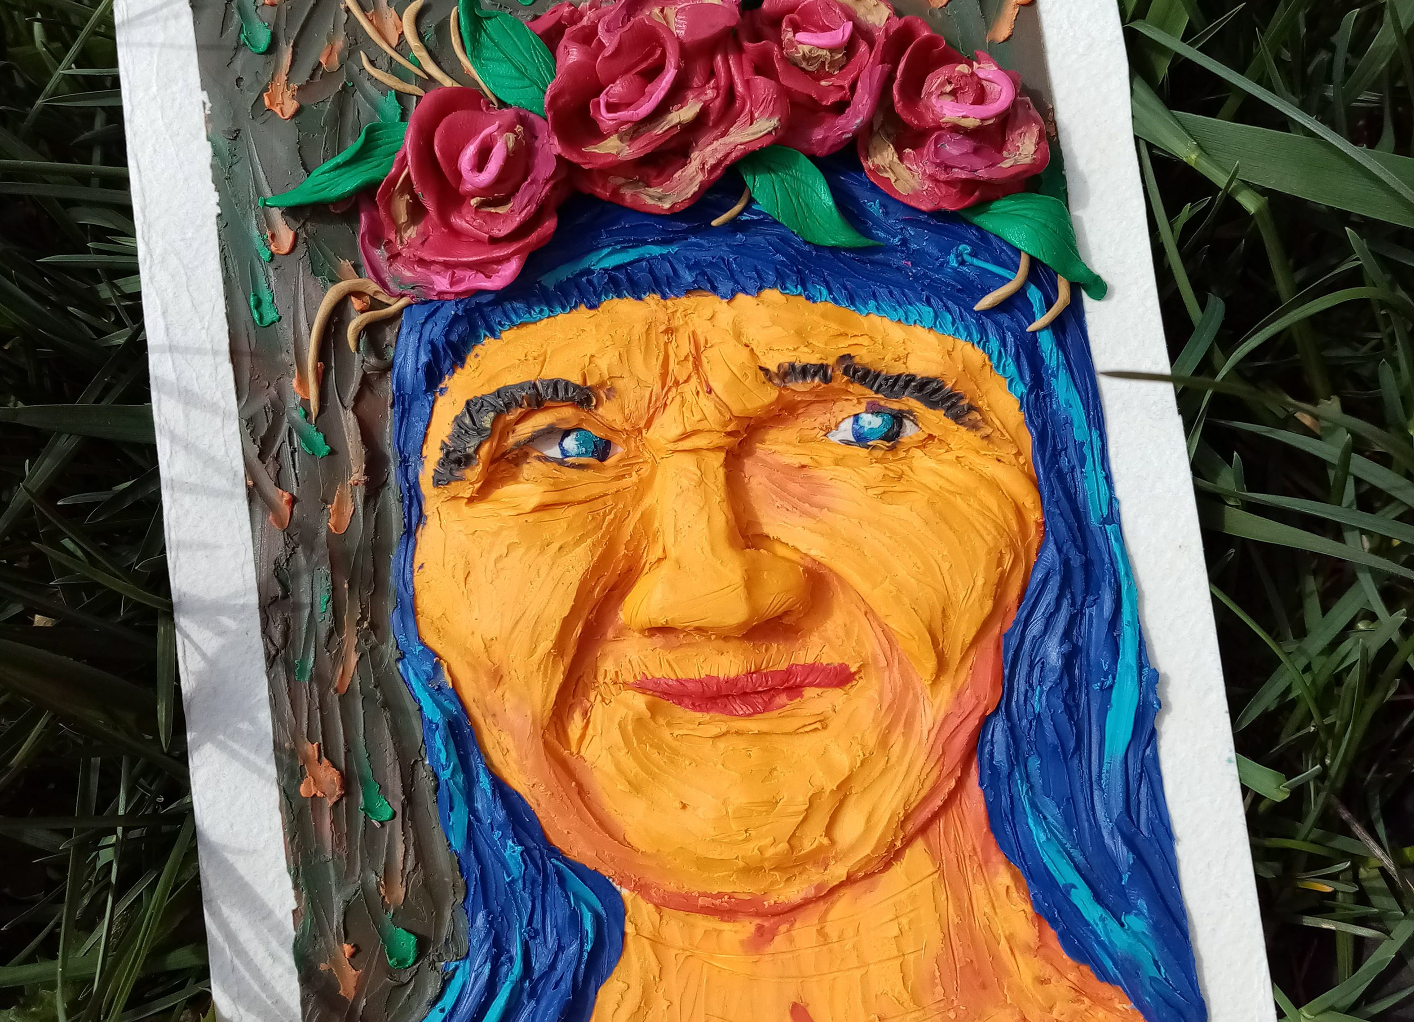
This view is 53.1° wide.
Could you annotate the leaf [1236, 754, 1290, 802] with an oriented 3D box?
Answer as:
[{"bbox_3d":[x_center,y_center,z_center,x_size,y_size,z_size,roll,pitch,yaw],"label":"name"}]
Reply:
[{"bbox_3d":[0.081,0.039,0.208,0.008,0.002,0.004,27,83,7],"label":"leaf"}]

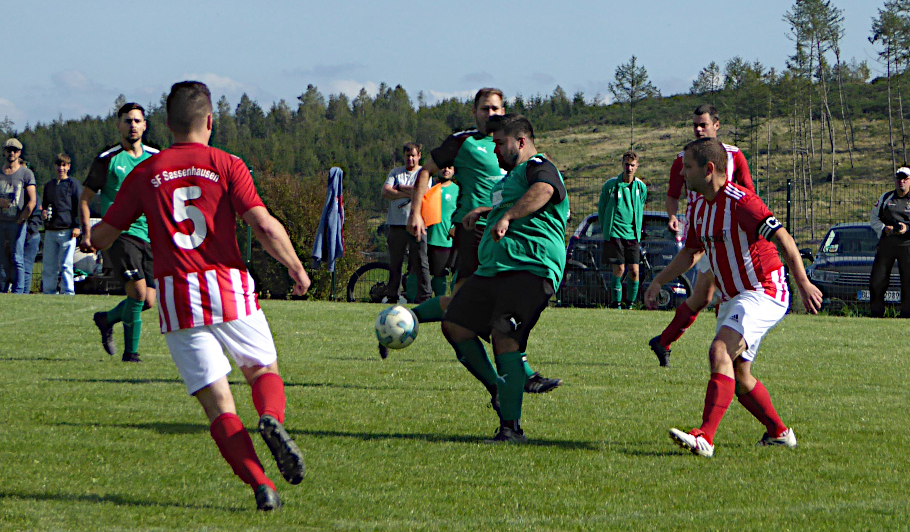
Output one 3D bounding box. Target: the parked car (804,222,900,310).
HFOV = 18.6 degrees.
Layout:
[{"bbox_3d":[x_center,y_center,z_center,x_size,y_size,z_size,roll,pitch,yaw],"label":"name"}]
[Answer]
[{"bbox_3d":[5.390,0.155,35.400,1.730,1.410,4.400,1,2,9],"label":"parked car"}]

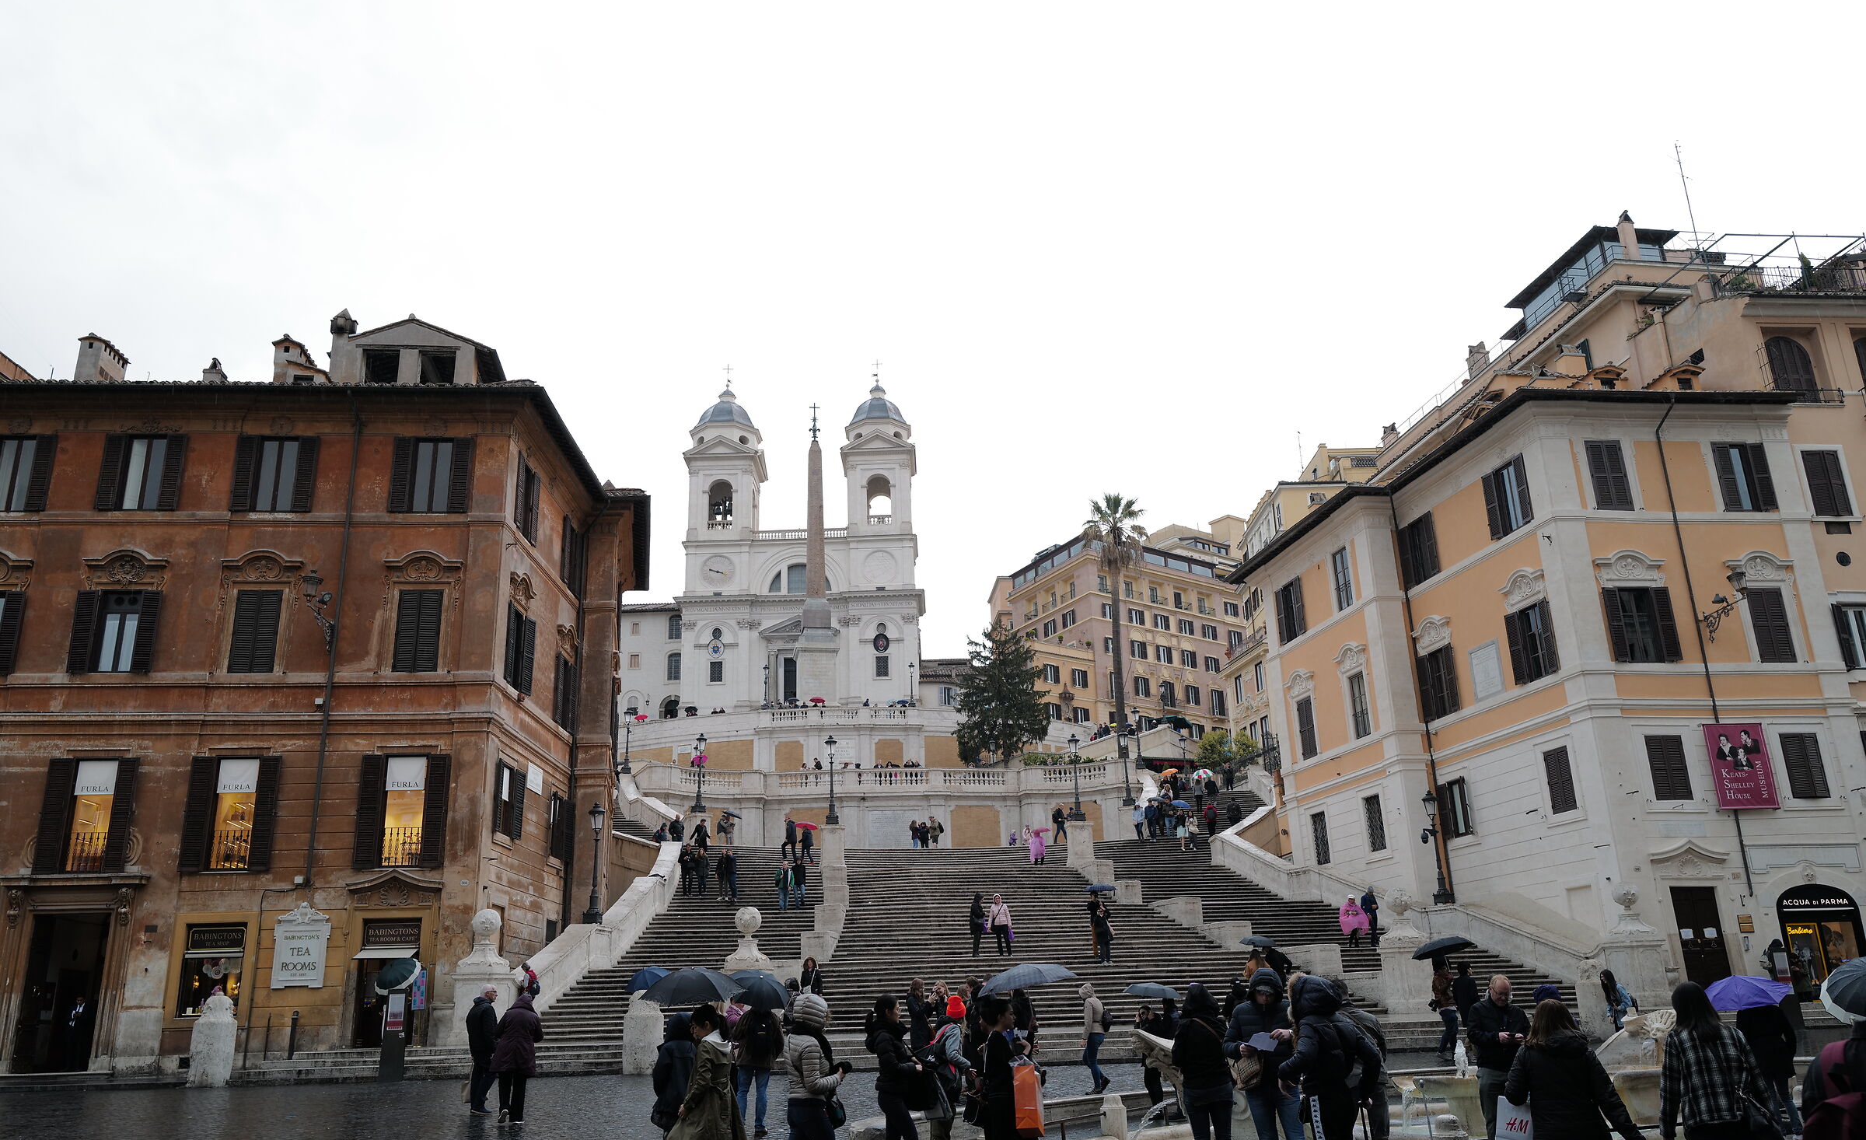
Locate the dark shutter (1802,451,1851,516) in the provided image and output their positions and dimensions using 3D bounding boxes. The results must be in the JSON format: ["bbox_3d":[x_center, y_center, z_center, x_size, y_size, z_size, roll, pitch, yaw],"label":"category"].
[{"bbox_3d":[27.616,-2.656,44.825,1.206,2.158,0.060,0,-18,-6],"label":"dark shutter"}]

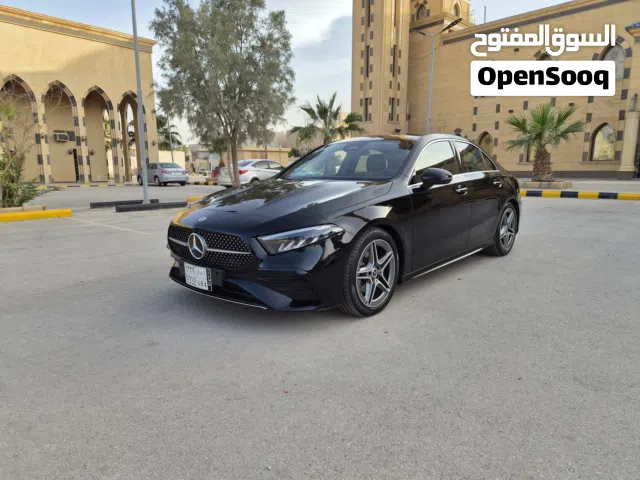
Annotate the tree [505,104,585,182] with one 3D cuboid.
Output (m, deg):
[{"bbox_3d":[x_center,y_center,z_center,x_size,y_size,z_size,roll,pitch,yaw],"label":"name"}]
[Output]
[{"bbox_3d":[9.540,-4.094,18.174,3.500,3.350,3.500,0,9,0],"label":"tree"}]

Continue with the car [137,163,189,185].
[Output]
[{"bbox_3d":[-9.900,-4.120,26.600,1.770,1.470,4.540,-8,13,-41],"label":"car"}]

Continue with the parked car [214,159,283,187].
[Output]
[{"bbox_3d":[-3.100,-3.360,21.600,1.750,1.450,4.450,6,11,32],"label":"parked car"}]

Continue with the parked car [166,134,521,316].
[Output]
[{"bbox_3d":[0.670,-0.415,4.530,1.850,1.430,4.560,8,13,41],"label":"parked car"}]

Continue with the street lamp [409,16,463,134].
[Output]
[{"bbox_3d":[5.415,-6.479,20.920,2.700,7.710,0.350,8,12,39],"label":"street lamp"}]

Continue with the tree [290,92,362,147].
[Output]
[{"bbox_3d":[0.410,-5.952,25.063,4.300,5.310,4.300,0,9,0],"label":"tree"}]

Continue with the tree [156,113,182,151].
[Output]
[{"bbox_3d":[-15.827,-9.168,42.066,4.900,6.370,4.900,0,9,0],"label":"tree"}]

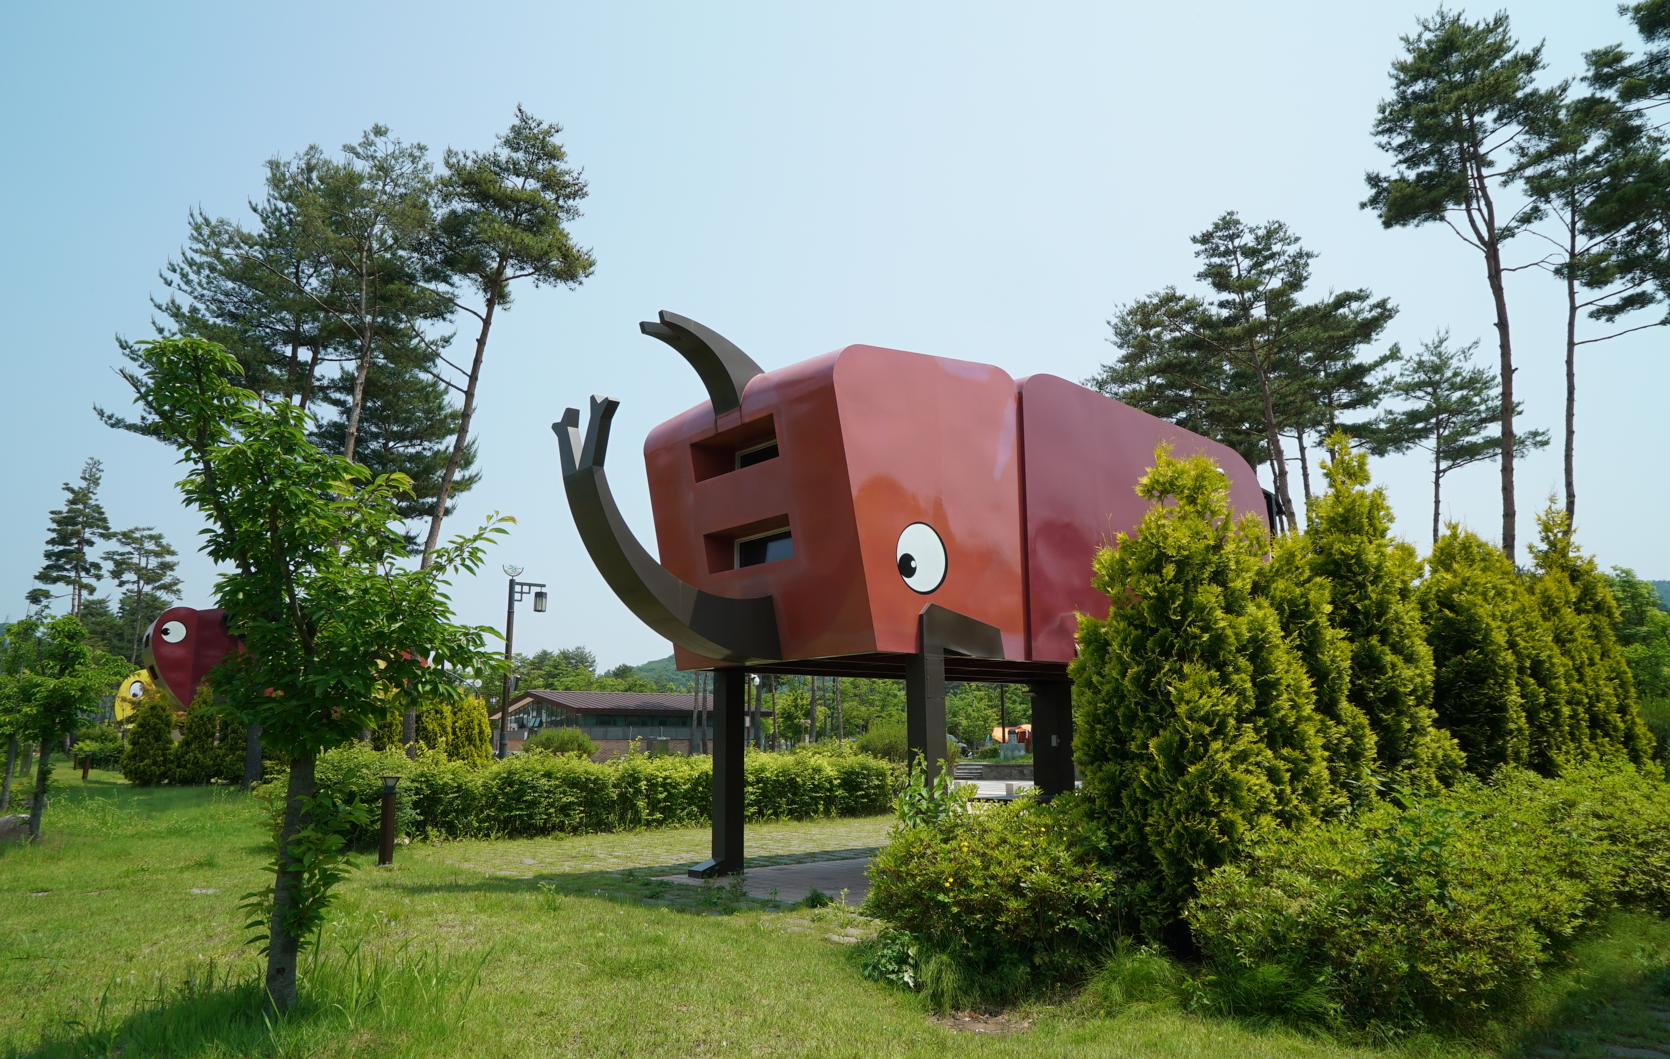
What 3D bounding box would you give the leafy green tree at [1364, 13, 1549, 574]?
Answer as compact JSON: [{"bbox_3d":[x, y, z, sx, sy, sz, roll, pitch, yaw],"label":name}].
[{"bbox_3d":[15.979,-3.703,27.150,4.420,20.080,4.420,-7,-13,31],"label":"leafy green tree"}]

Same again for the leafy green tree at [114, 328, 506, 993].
[{"bbox_3d":[-3.300,0.773,6.887,2.217,4.142,2.217,4,-11,-25],"label":"leafy green tree"}]

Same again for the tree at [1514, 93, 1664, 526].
[{"bbox_3d":[17.272,-2.308,24.766,3.264,16.175,3.264,-8,-12,35],"label":"tree"}]

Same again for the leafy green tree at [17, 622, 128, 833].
[{"bbox_3d":[-13.277,3.372,19.344,1.971,3.770,1.971,7,-13,-33],"label":"leafy green tree"}]

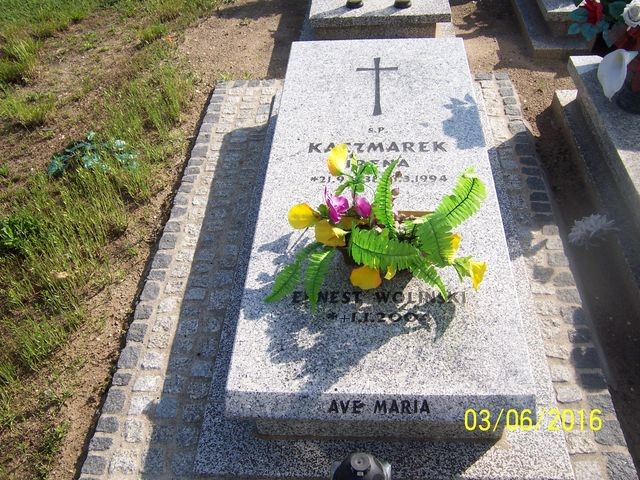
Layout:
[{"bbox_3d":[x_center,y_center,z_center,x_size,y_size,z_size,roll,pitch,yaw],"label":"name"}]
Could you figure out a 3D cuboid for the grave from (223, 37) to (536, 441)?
[{"bbox_3d":[0.191,-0.140,2.042,0.700,0.280,1.630,0,44,4],"label":"grave"}]

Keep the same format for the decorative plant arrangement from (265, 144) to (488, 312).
[{"bbox_3d":[0.130,-0.018,1.501,0.530,0.350,0.320,0,44,4],"label":"decorative plant arrangement"}]

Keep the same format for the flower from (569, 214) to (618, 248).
[{"bbox_3d":[0.972,-0.037,2.177,0.140,0.080,0.130,0,44,4],"label":"flower"}]

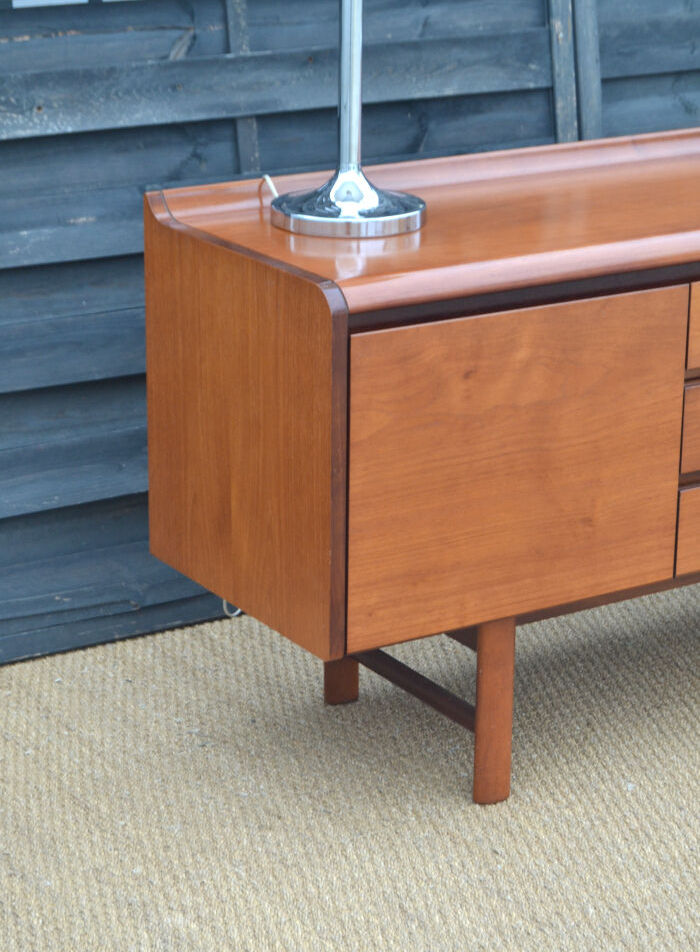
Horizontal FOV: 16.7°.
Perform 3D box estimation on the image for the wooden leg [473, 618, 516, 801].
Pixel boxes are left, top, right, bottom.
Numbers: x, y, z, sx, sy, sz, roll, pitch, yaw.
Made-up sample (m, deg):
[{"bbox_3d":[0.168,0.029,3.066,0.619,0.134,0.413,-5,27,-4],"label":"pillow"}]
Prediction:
[{"bbox_3d":[0.189,0.301,3.126,0.051,0.266,0.031,-11,21,-31],"label":"wooden leg"}]

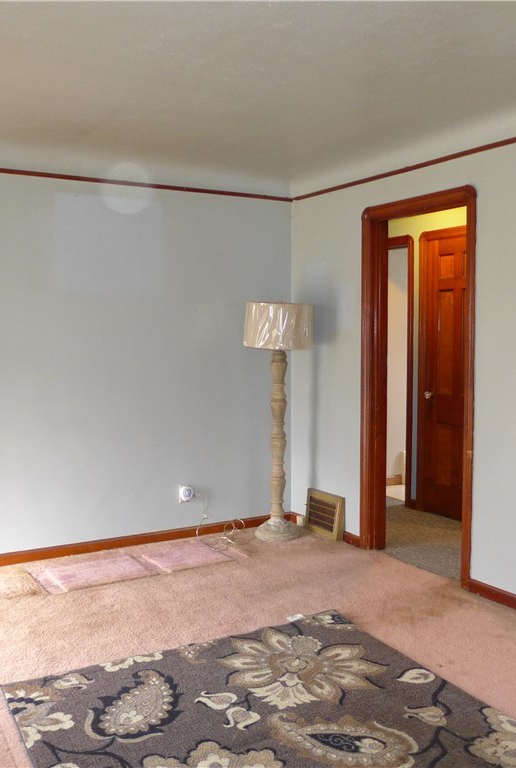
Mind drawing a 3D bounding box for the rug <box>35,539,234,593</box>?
[{"bbox_3d":[-0.723,1.064,4.194,1.120,0.020,0.430,-2,4,-31],"label":"rug"}]

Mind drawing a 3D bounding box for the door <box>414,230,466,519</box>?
[{"bbox_3d":[1.451,-0.039,5.120,0.070,2.080,0.720,-3,5,-33],"label":"door"}]

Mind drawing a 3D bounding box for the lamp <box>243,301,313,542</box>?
[{"bbox_3d":[0.134,0.244,4.751,0.460,1.570,0.460,0,4,0],"label":"lamp"}]

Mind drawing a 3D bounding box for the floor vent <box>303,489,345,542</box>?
[{"bbox_3d":[0.446,0.882,4.793,0.055,0.290,0.345,-3,5,-33],"label":"floor vent"}]

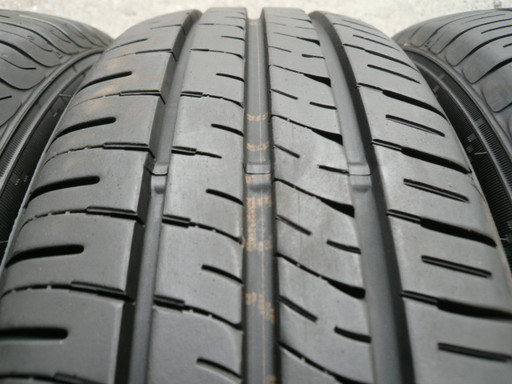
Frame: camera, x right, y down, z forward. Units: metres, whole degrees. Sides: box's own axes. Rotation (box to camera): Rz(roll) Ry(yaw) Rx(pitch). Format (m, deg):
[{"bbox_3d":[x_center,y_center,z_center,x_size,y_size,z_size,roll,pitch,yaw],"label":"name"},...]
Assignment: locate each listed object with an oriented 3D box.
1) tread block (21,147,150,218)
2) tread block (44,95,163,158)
[{"bbox_3d":[-0.050,-0.001,0.122,0.037,0.010,0.024,-3,57,3],"label":"tread block"},{"bbox_3d":[-0.050,-0.021,0.137,0.037,0.010,0.026,-3,51,3],"label":"tread block"}]

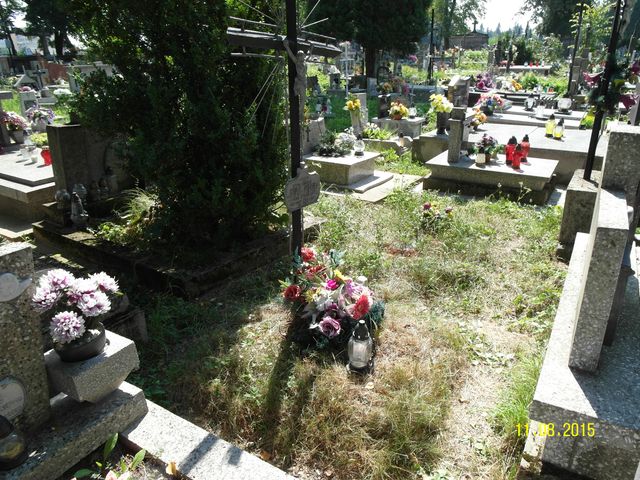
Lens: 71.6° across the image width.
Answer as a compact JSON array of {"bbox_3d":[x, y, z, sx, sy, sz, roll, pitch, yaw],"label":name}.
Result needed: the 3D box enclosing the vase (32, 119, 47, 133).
[{"bbox_3d":[-4.109,-1.677,6.500,0.200,0.200,0.200,-13,24,-29],"label":"vase"}]

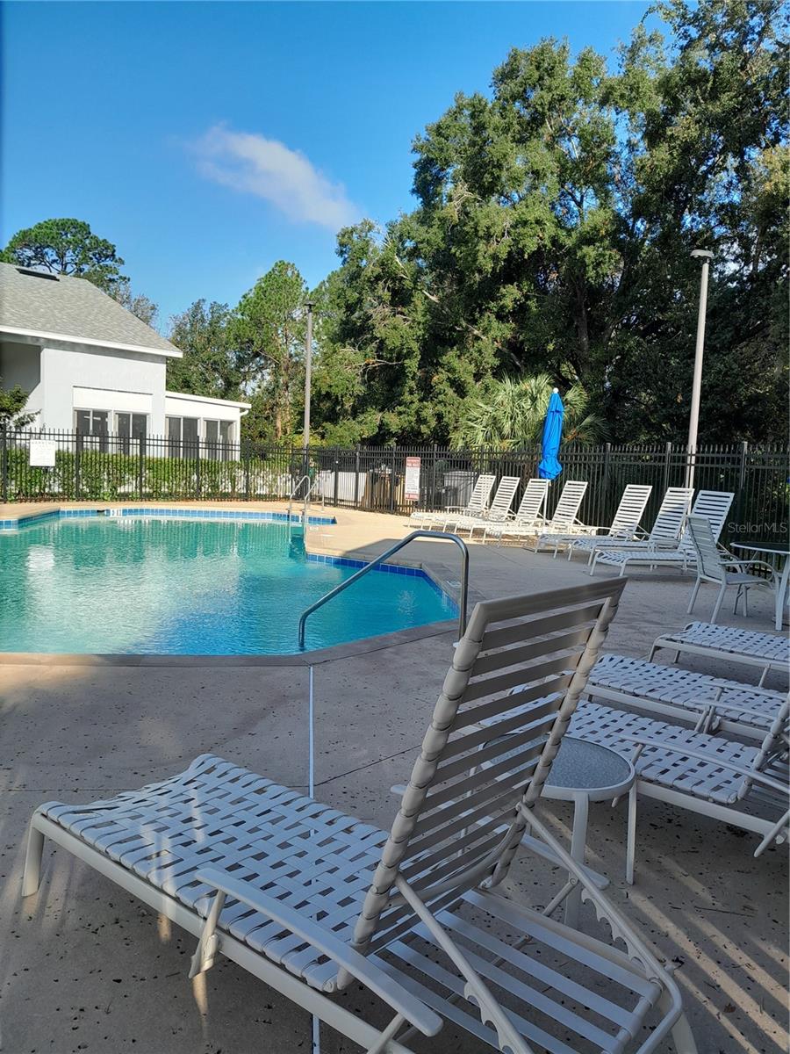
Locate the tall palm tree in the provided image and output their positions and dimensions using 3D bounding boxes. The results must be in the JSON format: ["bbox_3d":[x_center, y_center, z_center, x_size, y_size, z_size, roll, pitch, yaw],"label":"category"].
[{"bbox_3d":[3.123,-1.823,19.507,3.400,3.504,3.100,2,5,0],"label":"tall palm tree"}]

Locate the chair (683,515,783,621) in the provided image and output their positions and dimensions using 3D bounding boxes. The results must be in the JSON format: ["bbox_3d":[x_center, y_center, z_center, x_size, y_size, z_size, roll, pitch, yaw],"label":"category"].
[{"bbox_3d":[3.170,0.412,7.755,0.646,0.950,0.600,3,5,3],"label":"chair"}]

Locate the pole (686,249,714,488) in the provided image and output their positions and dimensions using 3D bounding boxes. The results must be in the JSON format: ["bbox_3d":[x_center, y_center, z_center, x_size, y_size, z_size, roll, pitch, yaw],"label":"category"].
[{"bbox_3d":[6.189,-2.706,17.070,0.480,5.952,0.360,0,5,-25],"label":"pole"}]

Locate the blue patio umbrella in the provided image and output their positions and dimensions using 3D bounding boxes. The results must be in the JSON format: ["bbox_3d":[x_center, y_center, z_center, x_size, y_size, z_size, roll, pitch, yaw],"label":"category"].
[{"bbox_3d":[2.793,-1.103,14.950,0.450,2.806,0.450,2,5,0],"label":"blue patio umbrella"}]

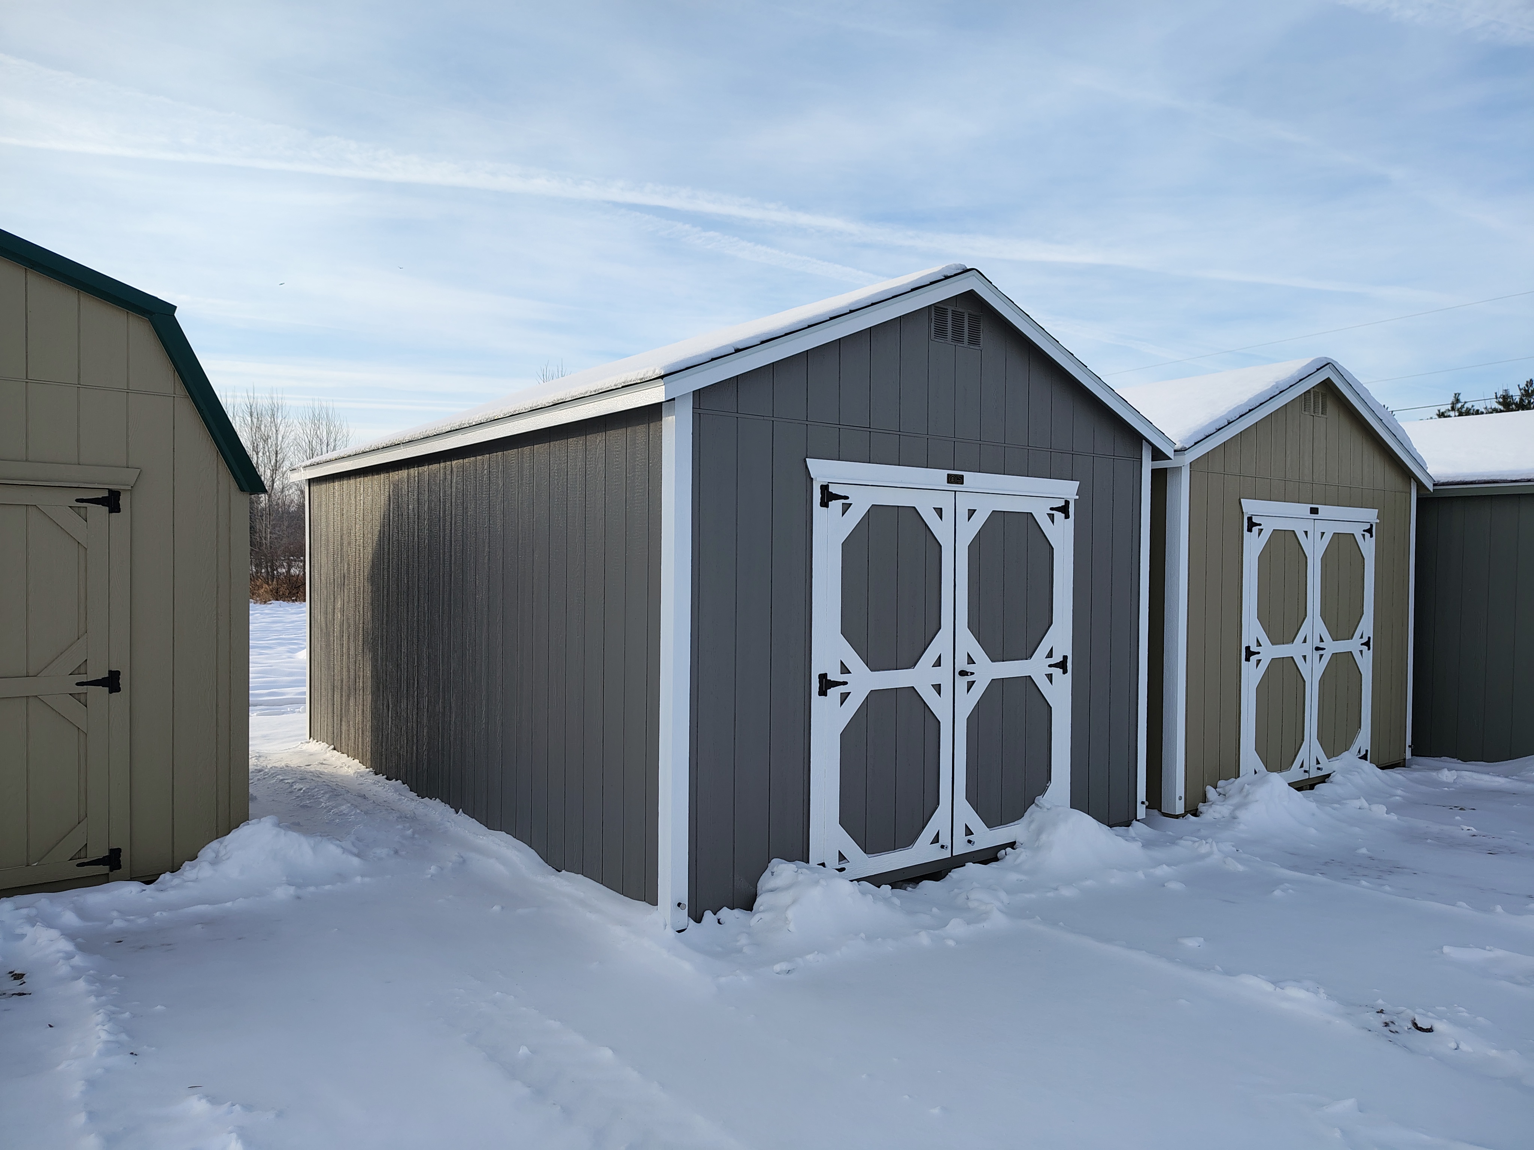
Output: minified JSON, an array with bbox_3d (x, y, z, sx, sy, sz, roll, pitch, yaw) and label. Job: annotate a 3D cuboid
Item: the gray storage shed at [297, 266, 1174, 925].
[{"bbox_3d":[-0.777,-0.089,7.979,3.788,3.190,6.058,0,1,-38],"label":"gray storage shed"}]

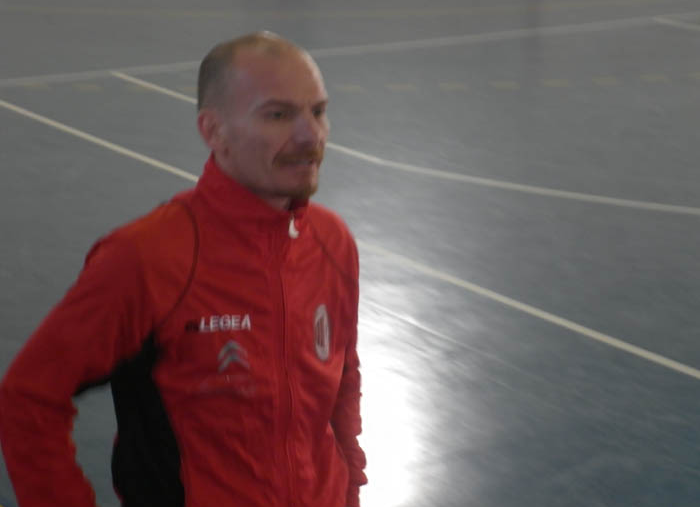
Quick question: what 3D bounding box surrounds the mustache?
[{"bbox_3d":[-0.066,-0.133,3.100,0.072,0.023,0.030,-10,17,-34],"label":"mustache"}]

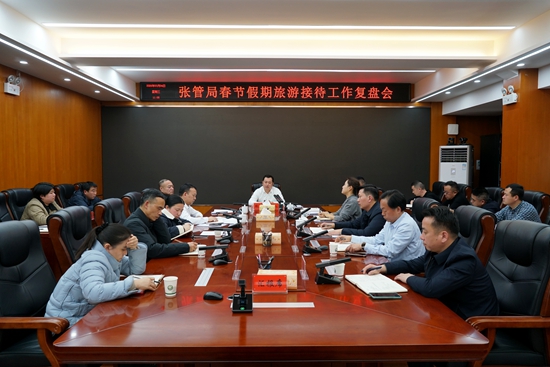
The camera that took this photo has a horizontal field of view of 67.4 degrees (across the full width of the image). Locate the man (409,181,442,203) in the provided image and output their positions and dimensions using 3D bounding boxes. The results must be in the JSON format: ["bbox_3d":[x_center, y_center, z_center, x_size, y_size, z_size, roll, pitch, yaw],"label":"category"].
[{"bbox_3d":[2.578,0.521,7.167,0.820,1.160,0.560,0,3,-3],"label":"man"}]

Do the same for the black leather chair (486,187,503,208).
[{"bbox_3d":[2.794,0.616,5.822,0.720,1.110,0.670,0,3,-1],"label":"black leather chair"}]

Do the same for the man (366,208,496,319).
[{"bbox_3d":[0.897,0.726,2.317,0.780,1.230,0.580,1,3,16],"label":"man"}]

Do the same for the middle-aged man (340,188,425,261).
[{"bbox_3d":[0.931,0.674,3.430,0.820,1.240,0.600,0,3,-1],"label":"middle-aged man"}]

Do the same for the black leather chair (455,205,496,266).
[{"bbox_3d":[1.331,0.740,3.418,0.720,1.110,0.670,0,3,-1],"label":"black leather chair"}]

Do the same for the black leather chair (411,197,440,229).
[{"bbox_3d":[1.233,0.701,4.176,0.720,1.110,0.670,0,3,-1],"label":"black leather chair"}]

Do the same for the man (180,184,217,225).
[{"bbox_3d":[-0.922,0.609,4.483,0.780,1.230,0.540,0,3,0],"label":"man"}]

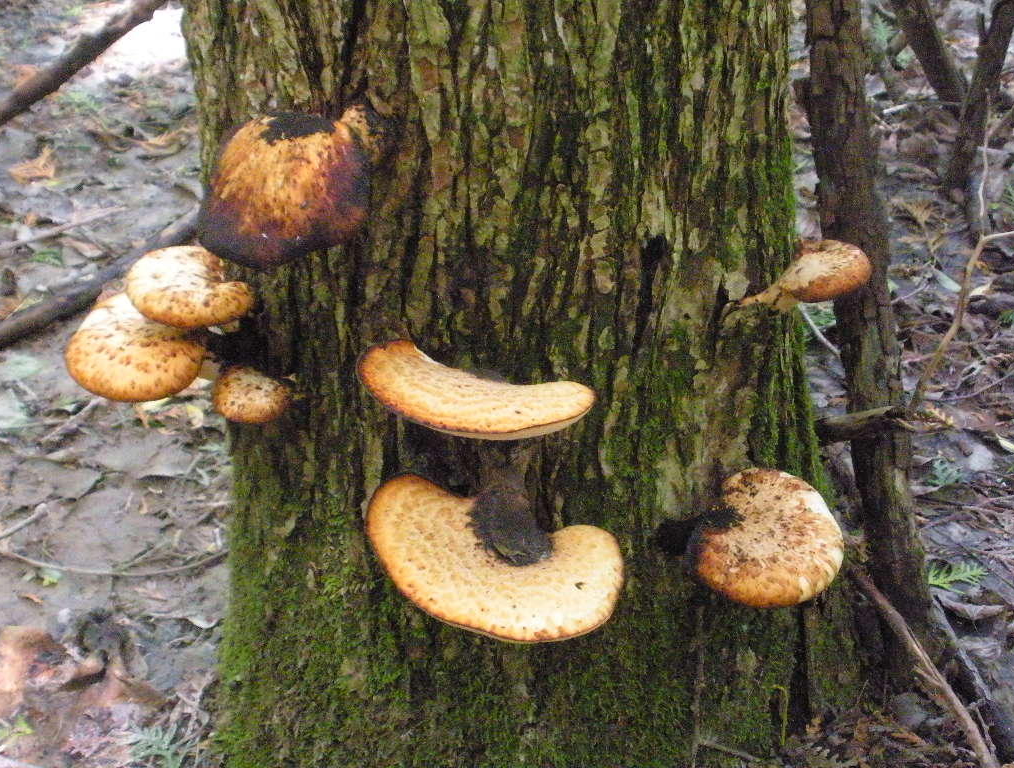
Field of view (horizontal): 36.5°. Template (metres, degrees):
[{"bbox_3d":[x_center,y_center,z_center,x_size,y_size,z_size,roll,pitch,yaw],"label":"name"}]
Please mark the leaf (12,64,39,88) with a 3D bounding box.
[{"bbox_3d":[-0.943,-0.600,3.011,0.055,0.025,0.060,-2,32,0],"label":"leaf"}]

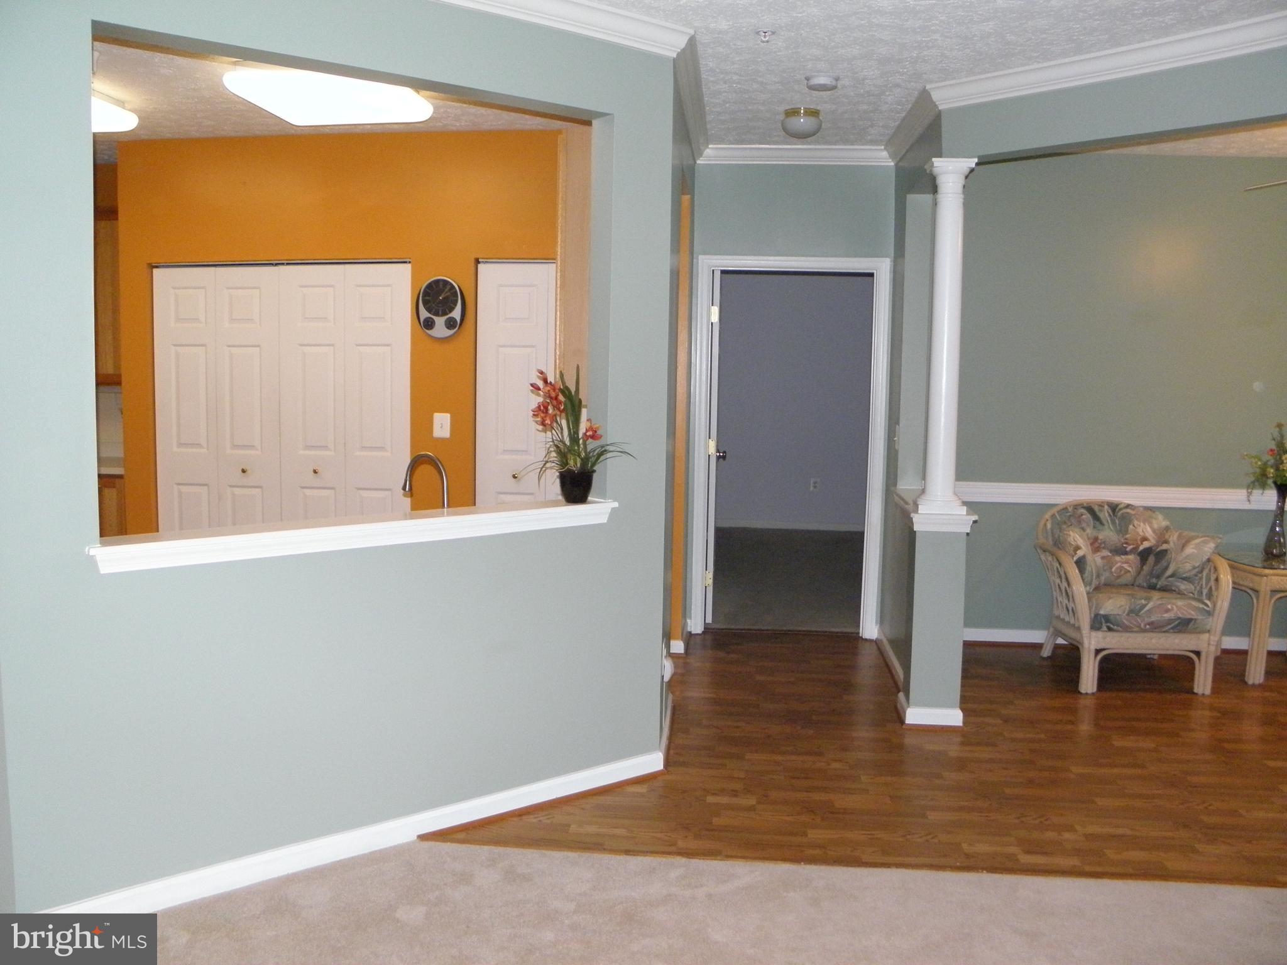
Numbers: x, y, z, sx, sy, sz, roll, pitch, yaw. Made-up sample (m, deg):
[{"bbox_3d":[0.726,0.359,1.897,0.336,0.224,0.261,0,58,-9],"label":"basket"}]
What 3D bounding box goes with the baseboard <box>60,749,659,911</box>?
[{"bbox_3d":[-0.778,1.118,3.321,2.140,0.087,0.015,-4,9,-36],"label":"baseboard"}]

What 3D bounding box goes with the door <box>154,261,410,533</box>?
[{"bbox_3d":[-1.968,-0.156,5.655,1.463,2.029,0.045,1,6,5],"label":"door"}]

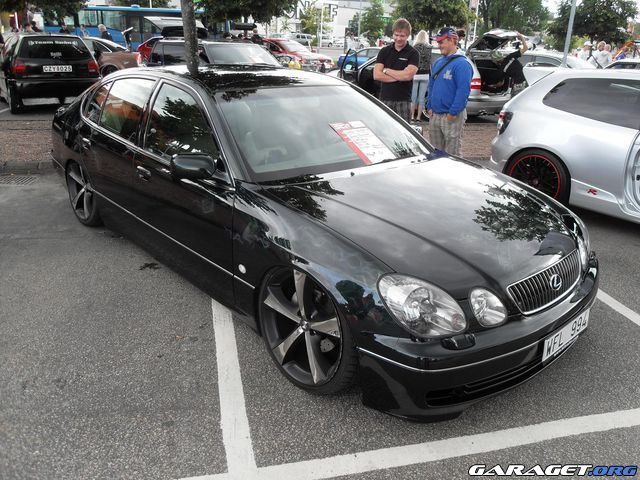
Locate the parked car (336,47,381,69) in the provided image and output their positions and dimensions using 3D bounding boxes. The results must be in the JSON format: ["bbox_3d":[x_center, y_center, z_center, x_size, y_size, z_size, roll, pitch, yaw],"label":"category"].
[{"bbox_3d":[2.785,-9.735,28.000,4.400,1.400,1.740,-1,22,-9],"label":"parked car"}]

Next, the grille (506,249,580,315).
[{"bbox_3d":[1.075,0.196,2.365,0.640,0.155,0.130,-16,28,-40],"label":"grille"}]

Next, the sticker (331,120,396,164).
[{"bbox_3d":[0.296,-0.630,3.335,0.300,0.015,0.415,-17,58,-39],"label":"sticker"}]

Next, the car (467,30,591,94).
[{"bbox_3d":[6.395,-4.516,14.455,1.770,1.450,4.500,-16,28,-38],"label":"car"}]

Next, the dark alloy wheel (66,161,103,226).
[{"bbox_3d":[-1.907,-0.459,4.392,0.240,0.665,0.665,-16,28,-40],"label":"dark alloy wheel"}]

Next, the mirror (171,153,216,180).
[{"bbox_3d":[-0.659,-0.382,2.697,0.210,0.120,0.120,-16,28,-40],"label":"mirror"}]

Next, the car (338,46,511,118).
[{"bbox_3d":[2.038,-3.723,11.991,4.600,1.450,1.780,21,28,39],"label":"car"}]

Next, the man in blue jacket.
[{"bbox_3d":[1.405,-1.399,5.712,0.360,1.750,0.540,-9,24,-27],"label":"man in blue jacket"}]

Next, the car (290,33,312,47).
[{"bbox_3d":[-2.732,-26.630,69.000,4.400,1.750,1.800,3,22,2],"label":"car"}]

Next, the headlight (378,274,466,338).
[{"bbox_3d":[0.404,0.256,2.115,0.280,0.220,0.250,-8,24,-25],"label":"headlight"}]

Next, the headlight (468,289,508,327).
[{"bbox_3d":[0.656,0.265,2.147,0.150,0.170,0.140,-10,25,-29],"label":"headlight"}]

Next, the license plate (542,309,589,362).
[{"bbox_3d":[1.153,0.436,2.407,0.480,0.110,0.020,-17,24,-39],"label":"license plate"}]

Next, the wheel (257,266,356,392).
[{"bbox_3d":[-0.021,0.379,2.499,0.235,0.665,0.665,-16,28,-40],"label":"wheel"}]

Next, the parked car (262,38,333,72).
[{"bbox_3d":[-1.477,-7.545,21.363,1.730,1.430,4.250,-17,29,-40],"label":"parked car"}]

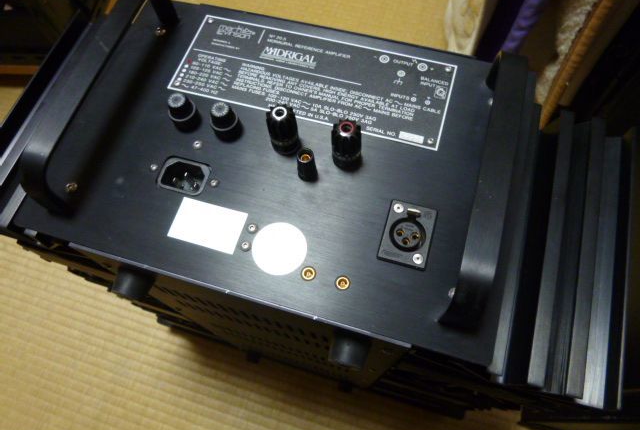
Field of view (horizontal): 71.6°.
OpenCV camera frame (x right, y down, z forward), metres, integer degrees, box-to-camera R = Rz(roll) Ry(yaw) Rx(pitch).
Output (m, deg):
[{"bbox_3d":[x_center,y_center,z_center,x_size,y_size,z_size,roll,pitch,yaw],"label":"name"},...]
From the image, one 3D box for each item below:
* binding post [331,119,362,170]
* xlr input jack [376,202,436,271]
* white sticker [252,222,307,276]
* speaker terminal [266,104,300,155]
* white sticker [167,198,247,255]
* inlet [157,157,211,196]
[{"bbox_3d":[0.015,-0.039,0.251,0.016,0.032,0.016,-1,67,2],"label":"binding post"},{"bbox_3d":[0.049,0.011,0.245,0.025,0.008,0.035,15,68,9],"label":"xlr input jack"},{"bbox_3d":[-0.022,0.018,0.244,0.030,0.001,0.030,15,68,9],"label":"white sticker"},{"bbox_3d":[-0.021,-0.049,0.257,0.016,0.032,0.016,-1,67,2],"label":"speaker terminal"},{"bbox_3d":[-0.064,0.006,0.252,0.040,0.001,0.025,14,68,9],"label":"white sticker"},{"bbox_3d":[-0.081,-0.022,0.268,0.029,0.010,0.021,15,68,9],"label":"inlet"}]

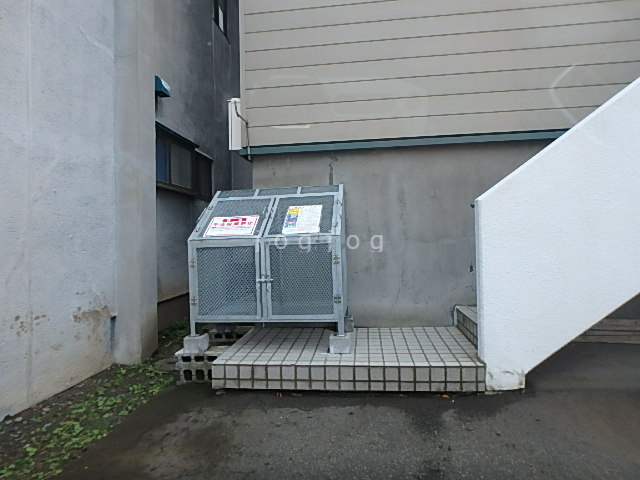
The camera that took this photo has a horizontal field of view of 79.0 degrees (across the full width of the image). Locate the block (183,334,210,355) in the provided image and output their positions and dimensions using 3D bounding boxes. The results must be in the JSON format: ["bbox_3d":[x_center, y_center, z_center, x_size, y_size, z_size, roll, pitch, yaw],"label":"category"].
[{"bbox_3d":[-1.061,0.879,3.348,0.160,0.142,0.160,-2,1,7],"label":"block"}]

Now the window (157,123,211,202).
[{"bbox_3d":[-1.875,-0.997,5.414,0.090,0.721,1.891,-2,1,7],"label":"window"}]

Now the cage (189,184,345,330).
[{"bbox_3d":[-0.430,0.136,3.600,1.306,1.322,0.713,-2,0,6],"label":"cage"}]

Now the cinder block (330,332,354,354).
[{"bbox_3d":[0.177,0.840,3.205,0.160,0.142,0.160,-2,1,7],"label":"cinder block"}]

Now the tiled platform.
[{"bbox_3d":[0.244,0.994,3.391,1.993,0.181,1.134,-2,1,7],"label":"tiled platform"}]

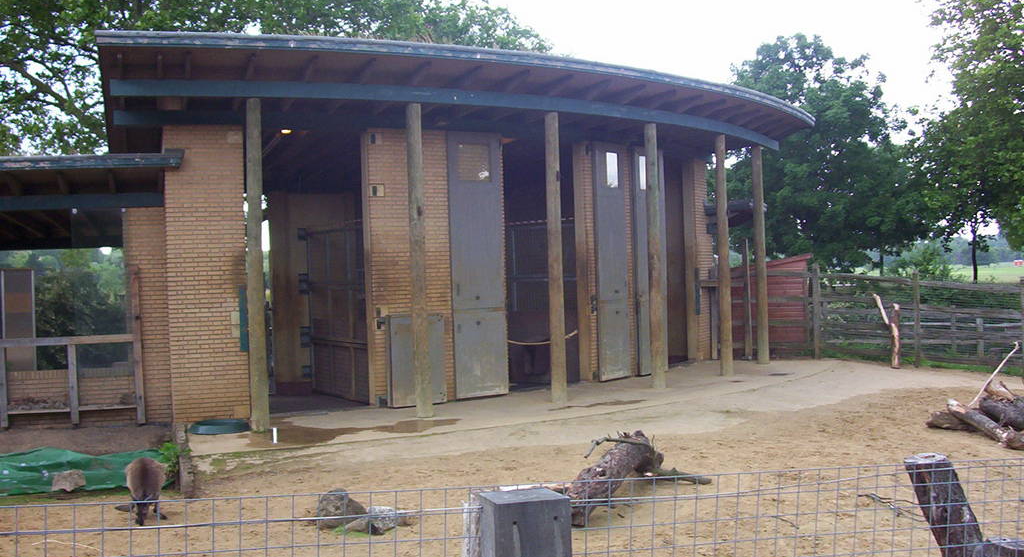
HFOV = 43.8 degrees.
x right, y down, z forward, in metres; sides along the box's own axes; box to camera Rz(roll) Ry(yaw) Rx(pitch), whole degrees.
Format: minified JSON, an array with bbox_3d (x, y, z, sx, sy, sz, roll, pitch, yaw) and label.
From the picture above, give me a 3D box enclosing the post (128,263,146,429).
[{"bbox_3d":[-5.041,0.896,17.191,0.115,2.144,0.110,-2,0,-12],"label":"post"}]

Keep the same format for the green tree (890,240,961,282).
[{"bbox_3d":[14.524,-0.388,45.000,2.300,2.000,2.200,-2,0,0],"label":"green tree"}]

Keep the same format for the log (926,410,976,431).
[{"bbox_3d":[4.846,1.559,13.900,0.750,0.200,0.260,-1,0,31],"label":"log"}]

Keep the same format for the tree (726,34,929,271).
[{"bbox_3d":[10.327,-3.369,42.033,6.300,9.340,6.300,-2,0,0],"label":"tree"}]

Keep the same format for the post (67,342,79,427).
[{"bbox_3d":[-5.885,1.418,17.095,0.103,1.108,0.100,-3,0,-12],"label":"post"}]

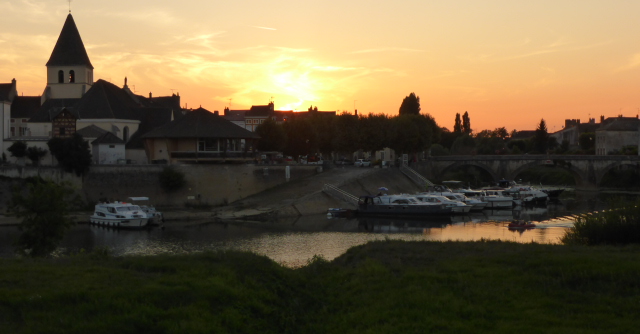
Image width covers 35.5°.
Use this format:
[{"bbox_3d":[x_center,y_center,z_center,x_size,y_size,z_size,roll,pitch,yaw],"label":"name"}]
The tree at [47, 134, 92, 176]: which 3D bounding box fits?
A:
[{"bbox_3d":[-33.872,-1.650,135.000,5.900,5.700,5.400,0,1,-14],"label":"tree"}]

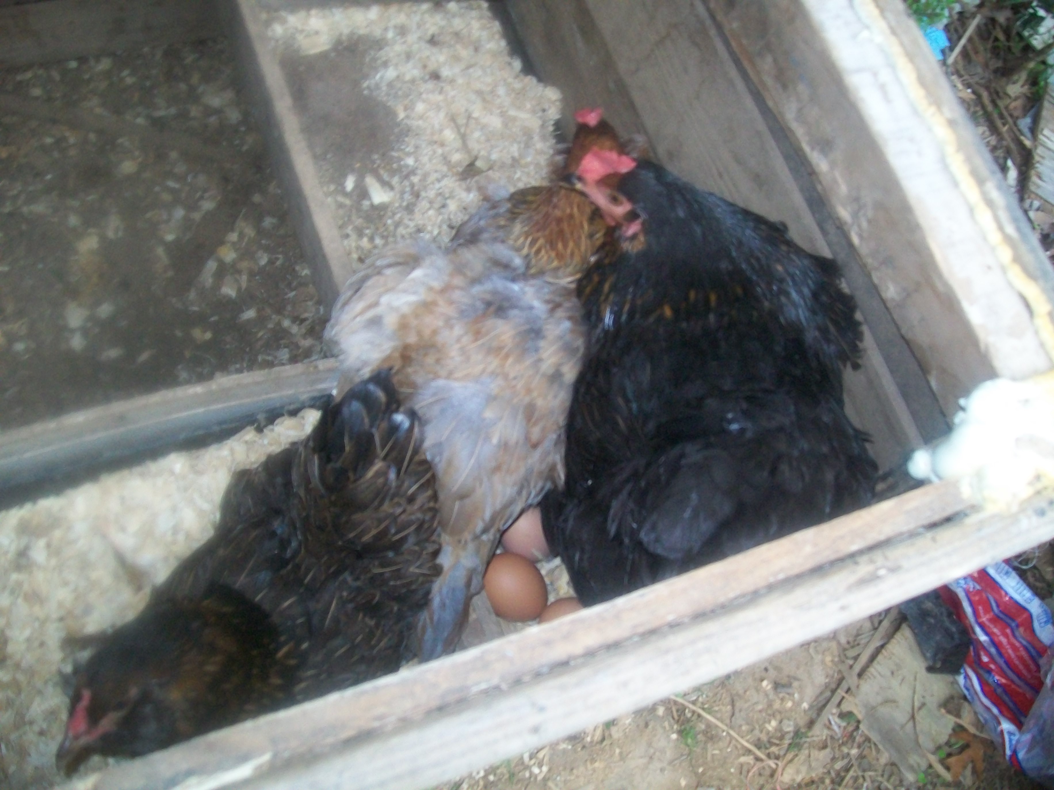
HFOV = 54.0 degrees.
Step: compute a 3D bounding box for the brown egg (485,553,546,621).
[{"bbox_3d":[-0.008,0.145,0.778,0.046,0.046,0.056,-14,70,-19],"label":"brown egg"}]

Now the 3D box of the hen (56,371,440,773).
[{"bbox_3d":[-0.170,0.111,0.654,0.189,0.226,0.315,35,63,4],"label":"hen"}]

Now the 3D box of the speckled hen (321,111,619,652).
[{"bbox_3d":[-0.034,-0.001,0.709,0.189,0.278,0.331,10,64,-9],"label":"speckled hen"}]

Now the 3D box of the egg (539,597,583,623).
[{"bbox_3d":[0.032,0.175,0.774,0.046,0.046,0.056,23,63,-2],"label":"egg"}]

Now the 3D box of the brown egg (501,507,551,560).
[{"bbox_3d":[0.004,0.105,0.799,0.046,0.046,0.056,5,65,-11],"label":"brown egg"}]

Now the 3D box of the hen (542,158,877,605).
[{"bbox_3d":[0.089,0.013,0.726,0.194,0.289,0.299,-25,74,-22],"label":"hen"}]

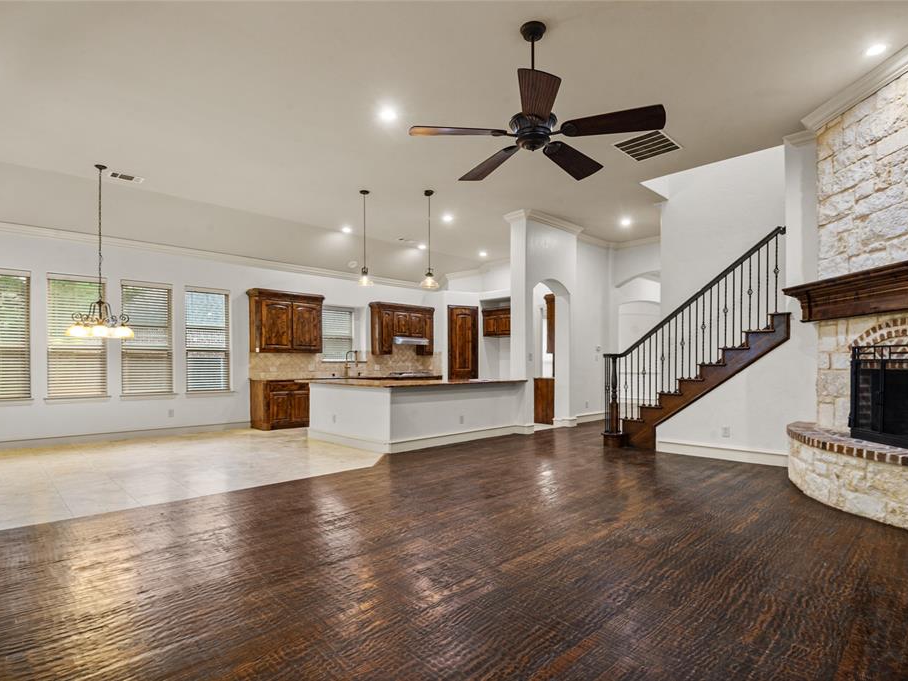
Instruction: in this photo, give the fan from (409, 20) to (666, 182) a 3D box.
[{"bbox_3d":[0.560,-1.863,3.347,1.630,0.966,1.600,0,-3,0],"label":"fan"}]

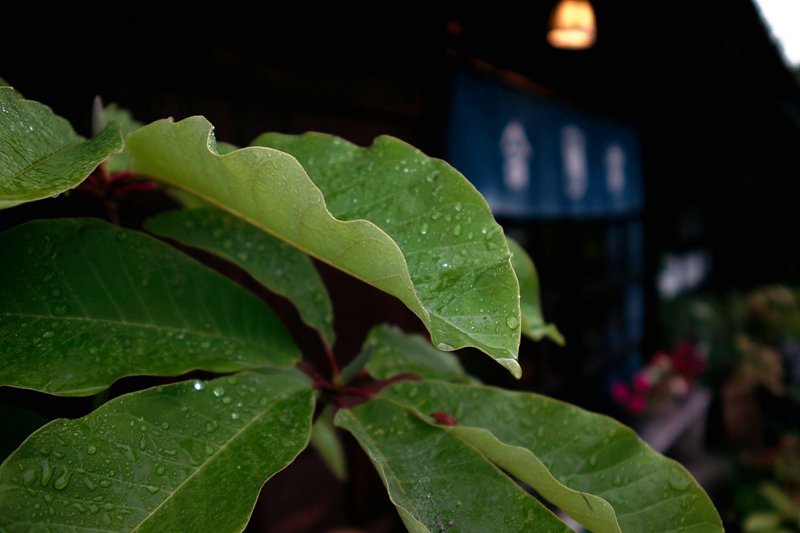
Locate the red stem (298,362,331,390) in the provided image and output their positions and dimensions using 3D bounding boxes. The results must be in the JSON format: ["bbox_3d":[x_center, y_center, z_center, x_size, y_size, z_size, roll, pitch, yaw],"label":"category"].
[{"bbox_3d":[-0.056,0.072,0.598,0.025,0.005,0.005,37,0,-12],"label":"red stem"}]

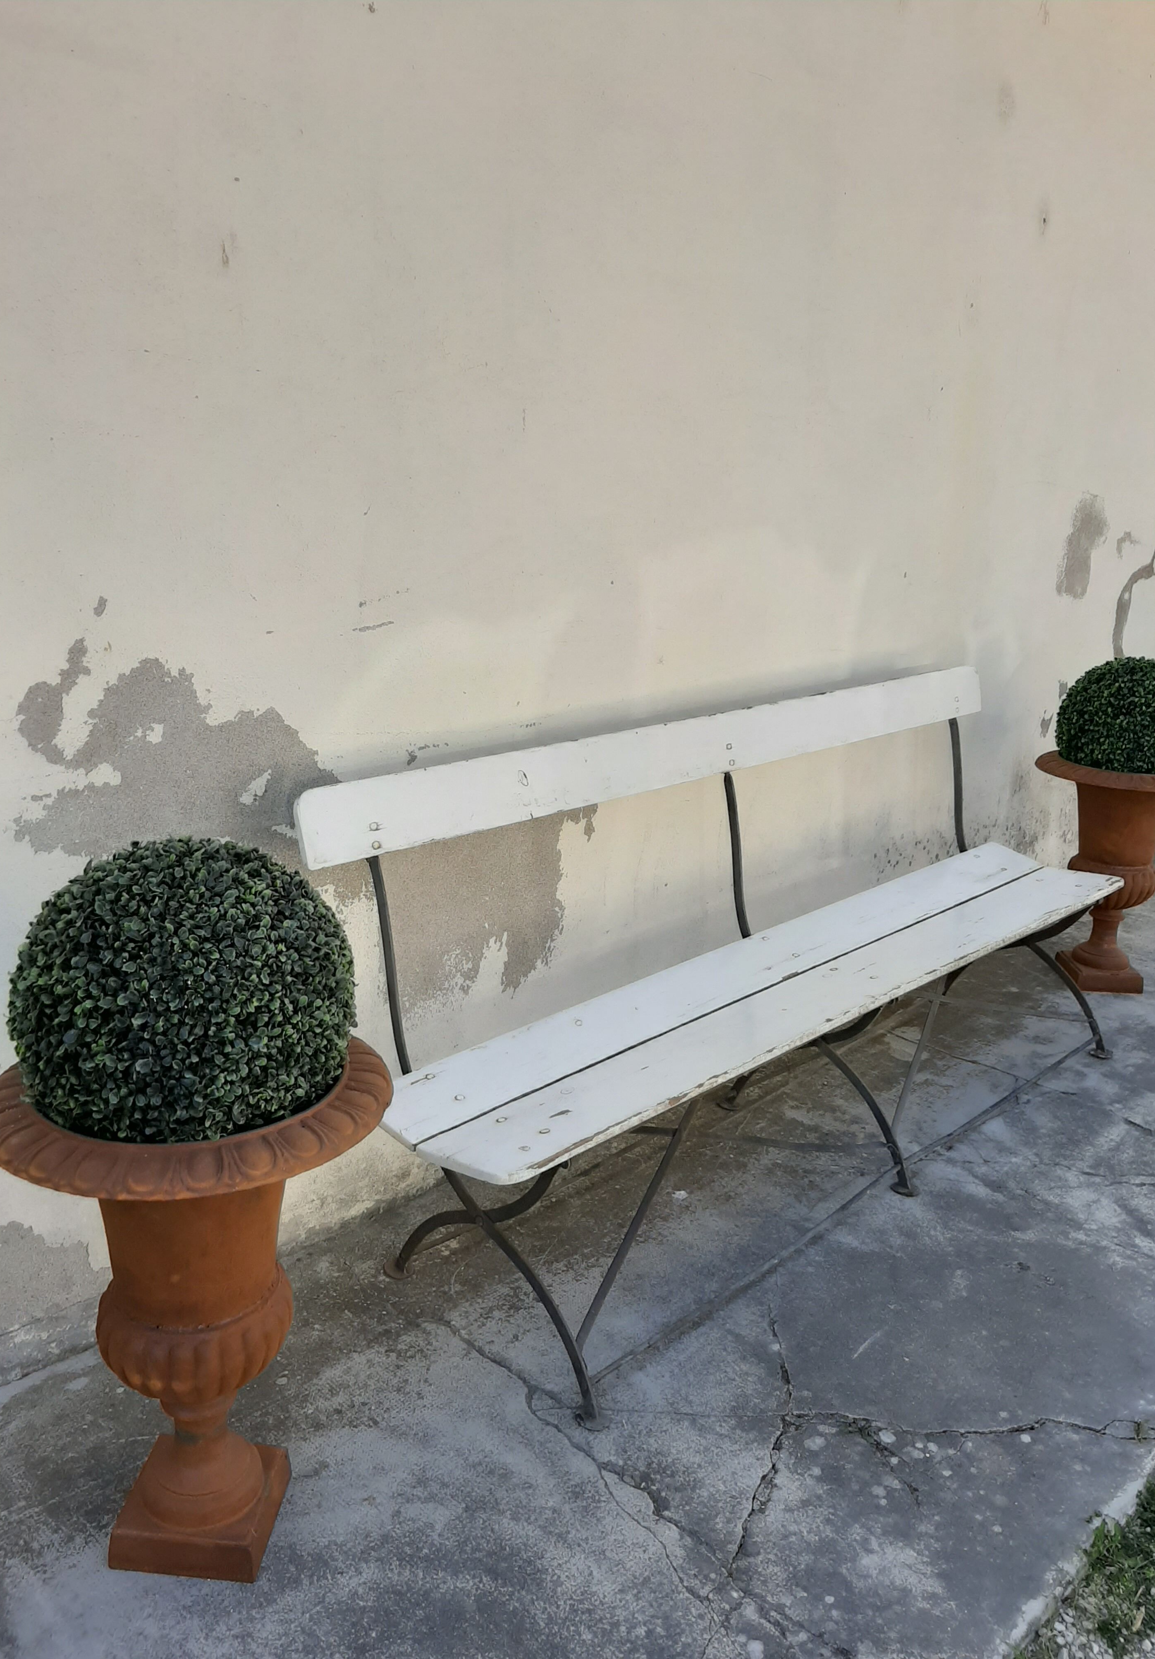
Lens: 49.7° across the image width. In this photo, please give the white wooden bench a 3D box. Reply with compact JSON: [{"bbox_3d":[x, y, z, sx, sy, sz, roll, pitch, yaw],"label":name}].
[{"bbox_3d":[0.548,0.241,2.746,0.624,0.931,2.321,18,22,41],"label":"white wooden bench"}]

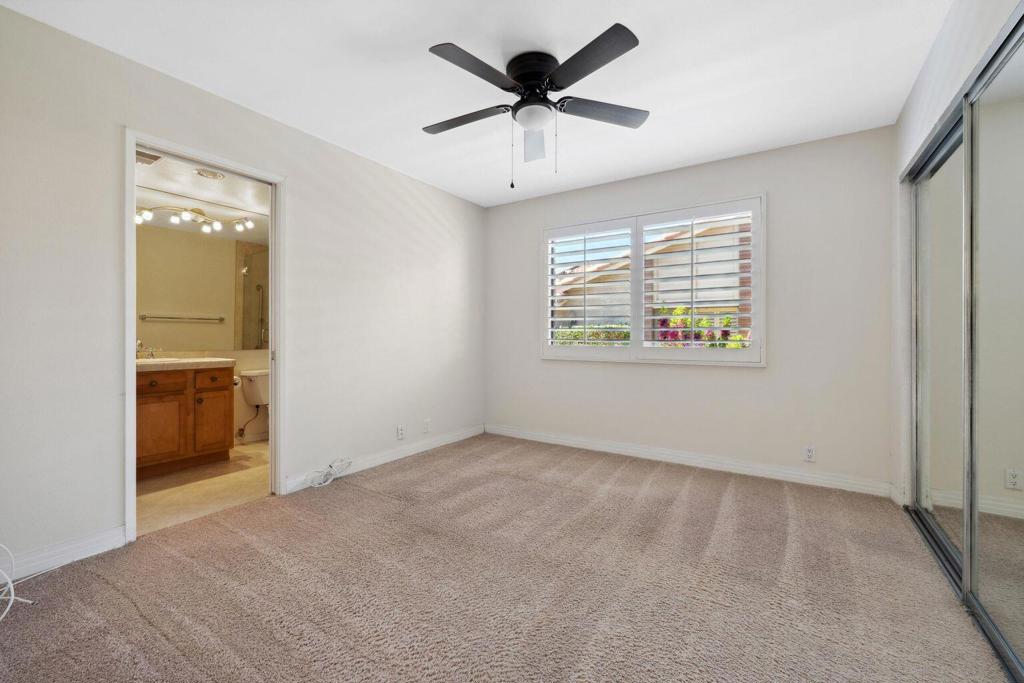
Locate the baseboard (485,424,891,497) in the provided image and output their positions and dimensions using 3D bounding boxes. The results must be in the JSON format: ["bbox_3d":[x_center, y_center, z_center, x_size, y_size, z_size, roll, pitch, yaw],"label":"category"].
[{"bbox_3d":[1.100,0.959,3.709,3.310,0.102,0.020,1,1,33],"label":"baseboard"}]

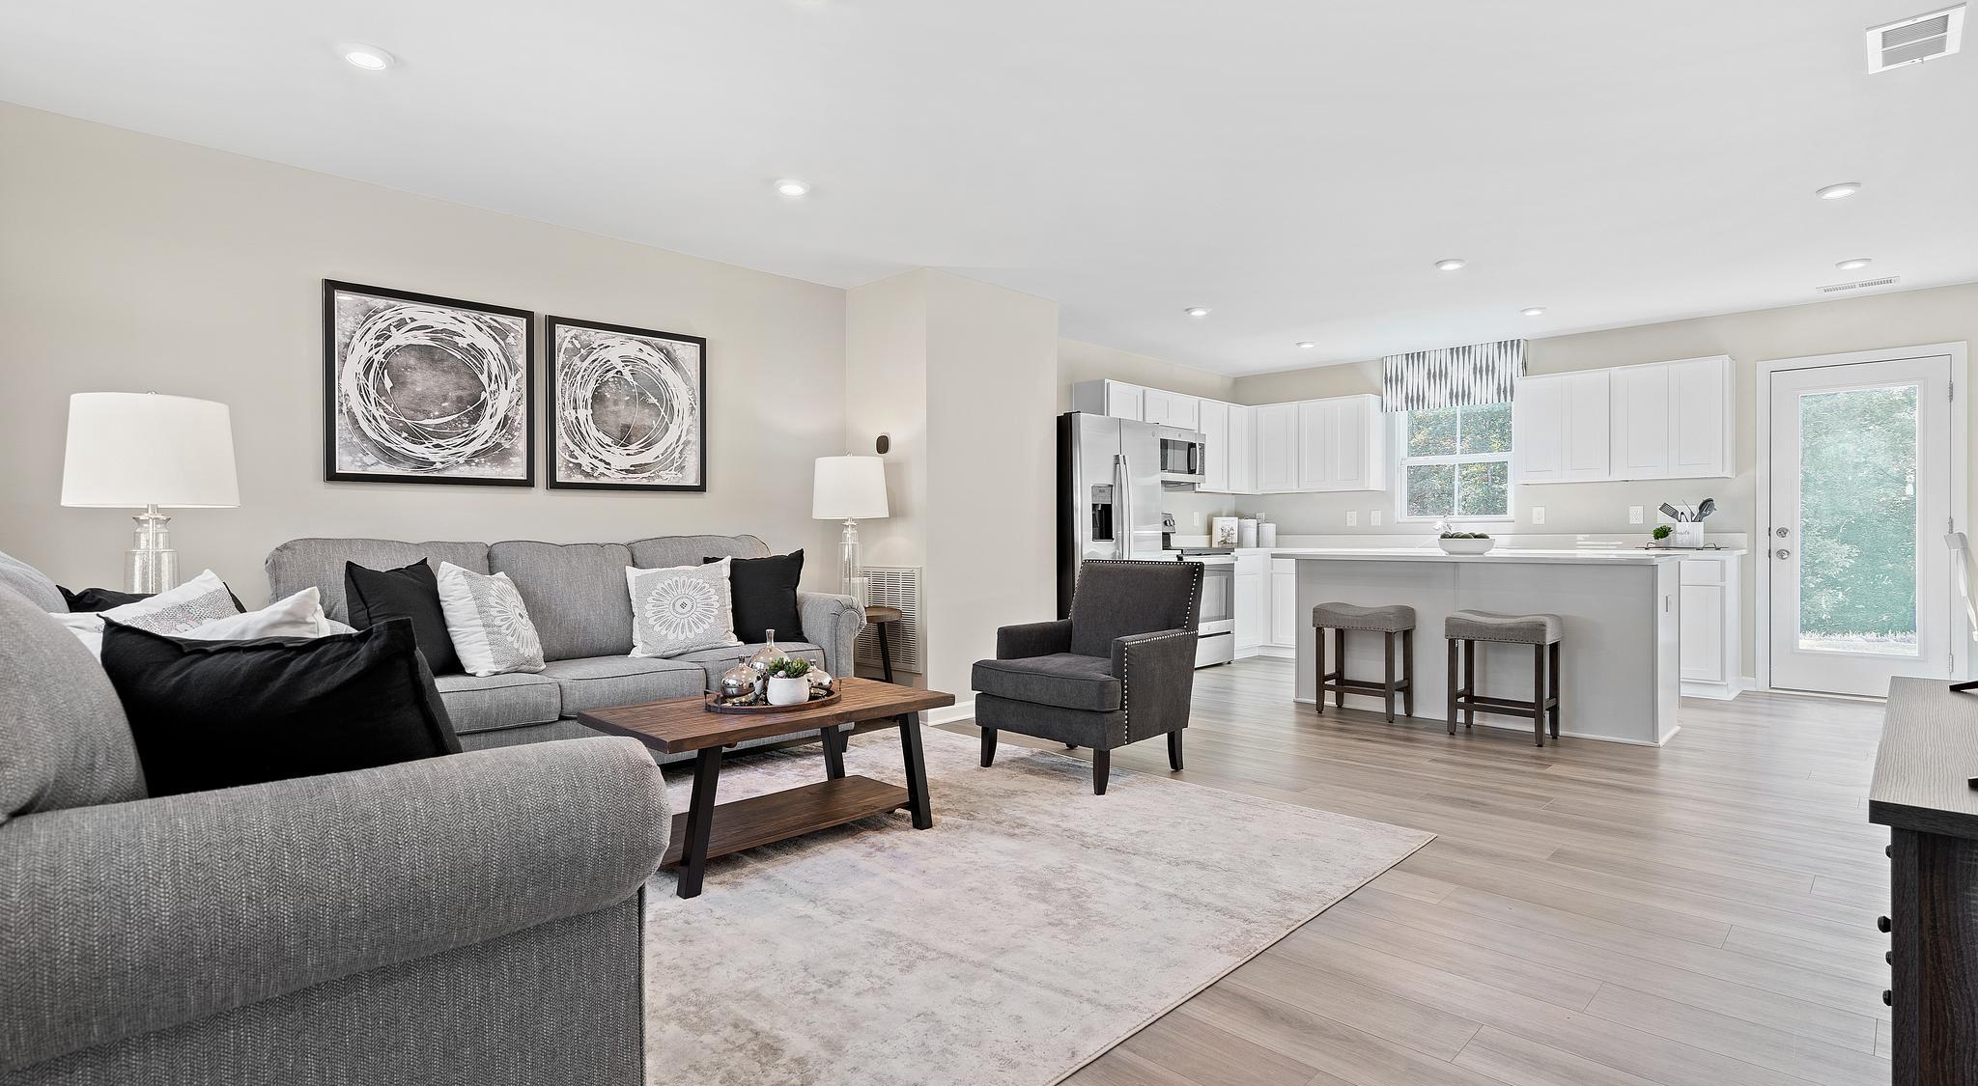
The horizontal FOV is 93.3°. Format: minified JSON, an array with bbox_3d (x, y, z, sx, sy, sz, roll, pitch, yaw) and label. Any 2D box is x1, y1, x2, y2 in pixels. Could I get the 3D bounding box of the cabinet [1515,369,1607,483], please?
[{"bbox_3d":[4.071,-0.796,6.575,0.580,0.760,0.330,0,1,44],"label":"cabinet"}]

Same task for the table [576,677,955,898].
[{"bbox_3d":[-0.728,0.778,3.196,1.060,0.455,0.625,-1,1,-44],"label":"table"}]

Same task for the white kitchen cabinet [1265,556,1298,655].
[{"bbox_3d":[2.657,0.501,7.881,0.420,0.870,0.620,0,1,44],"label":"white kitchen cabinet"}]

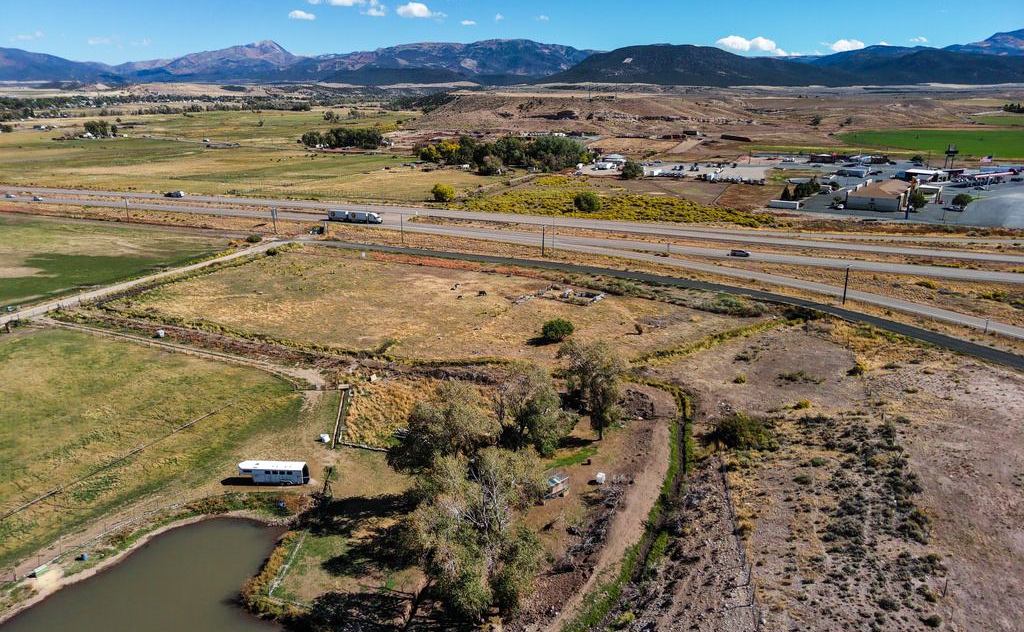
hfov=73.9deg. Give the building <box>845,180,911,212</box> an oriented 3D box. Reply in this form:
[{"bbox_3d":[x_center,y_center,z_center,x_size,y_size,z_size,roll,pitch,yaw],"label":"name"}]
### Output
[{"bbox_3d":[175.083,-57.154,323.732,22.500,8.600,40.000,11,21,31],"label":"building"}]

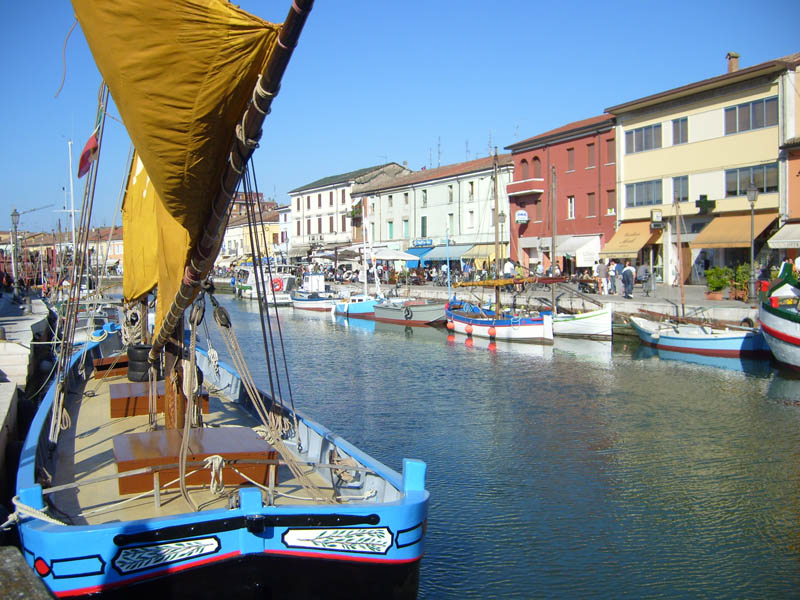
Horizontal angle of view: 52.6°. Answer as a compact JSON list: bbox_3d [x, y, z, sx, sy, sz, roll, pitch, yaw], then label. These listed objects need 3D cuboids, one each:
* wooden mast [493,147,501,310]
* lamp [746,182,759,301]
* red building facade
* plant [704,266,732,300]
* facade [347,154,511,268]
[{"bbox_3d":[3.933,-2.611,32.750,0.170,6.900,0.170,-2,3,-21],"label":"wooden mast"},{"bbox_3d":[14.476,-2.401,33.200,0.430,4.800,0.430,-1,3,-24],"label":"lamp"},{"bbox_3d":[15.055,-7.053,59.981,8.000,11.350,13.021,-2,3,-24],"label":"red building facade"},{"bbox_3d":[12.648,-0.683,32.235,0.950,1.300,0.970,-2,3,-24],"label":"plant"},{"bbox_3d":[5.287,-7.478,78.355,8.000,10.850,27.883,-2,3,-30],"label":"facade"}]

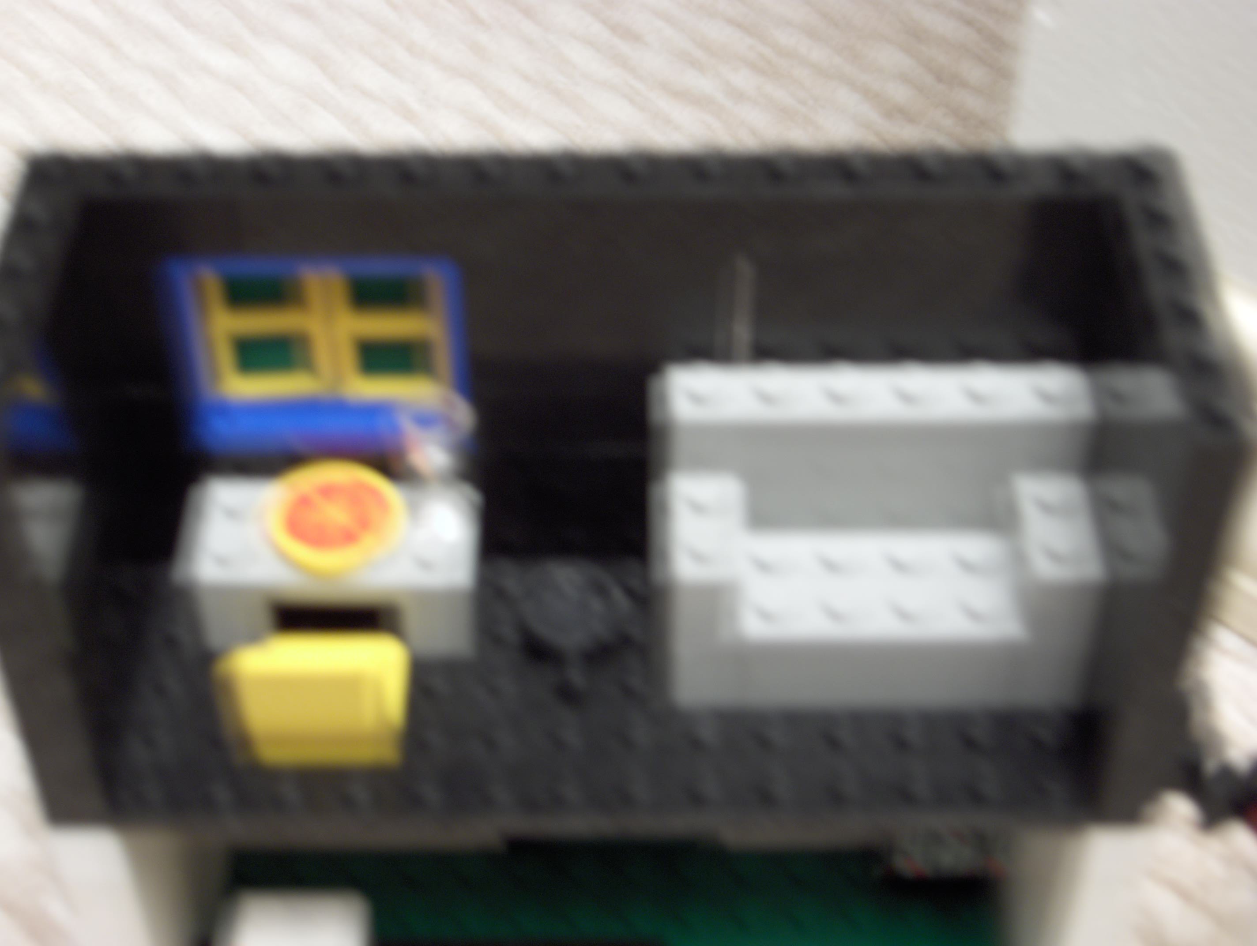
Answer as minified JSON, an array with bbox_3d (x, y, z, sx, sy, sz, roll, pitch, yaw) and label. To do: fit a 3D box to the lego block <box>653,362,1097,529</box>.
[{"bbox_3d":[0.029,-0.003,0.235,0.048,0.021,0.008,0,44,2],"label":"lego block"}]

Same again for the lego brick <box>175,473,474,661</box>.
[{"bbox_3d":[-0.035,0.011,0.246,0.032,0.015,0.016,0,44,2],"label":"lego brick"}]

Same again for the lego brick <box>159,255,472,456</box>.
[{"bbox_3d":[-0.036,-0.016,0.237,0.032,0.029,0.008,0,44,2],"label":"lego brick"}]

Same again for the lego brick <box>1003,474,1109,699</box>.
[{"bbox_3d":[0.049,0.013,0.234,0.008,0.024,0.016,0,44,2],"label":"lego brick"}]

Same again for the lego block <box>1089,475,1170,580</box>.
[{"bbox_3d":[0.057,0.009,0.229,0.008,0.011,0.016,0,44,2],"label":"lego block"}]

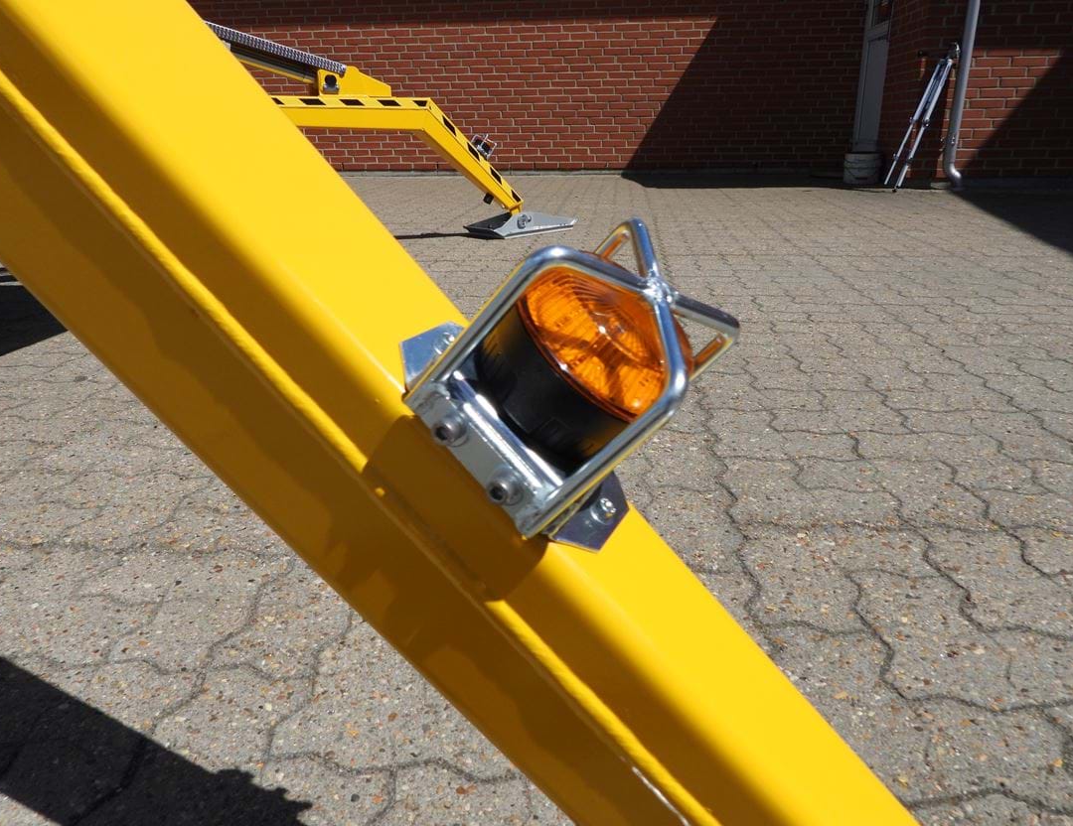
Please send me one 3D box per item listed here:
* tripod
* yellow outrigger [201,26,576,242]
[{"bbox_3d":[2.679,-2.052,5.321,0.145,1.020,0.140,20,11,-2],"label":"tripod"},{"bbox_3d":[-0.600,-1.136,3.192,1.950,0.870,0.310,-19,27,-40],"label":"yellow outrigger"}]

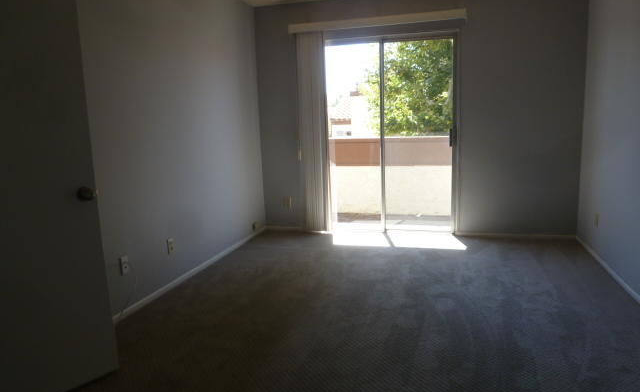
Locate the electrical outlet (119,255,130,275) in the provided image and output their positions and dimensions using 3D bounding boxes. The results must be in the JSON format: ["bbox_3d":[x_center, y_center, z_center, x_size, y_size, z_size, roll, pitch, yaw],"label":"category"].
[{"bbox_3d":[-1.252,0.445,2.870,0.012,0.117,0.072,1,10,15],"label":"electrical outlet"}]

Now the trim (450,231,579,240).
[{"bbox_3d":[1.950,0.399,4.458,1.110,0.052,0.016,1,10,15],"label":"trim"}]

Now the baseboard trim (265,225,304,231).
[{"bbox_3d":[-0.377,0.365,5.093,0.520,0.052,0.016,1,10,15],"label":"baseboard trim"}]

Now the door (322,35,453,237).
[{"bbox_3d":[0.695,-0.612,4.654,1.410,2.010,0.090,1,10,15],"label":"door"}]

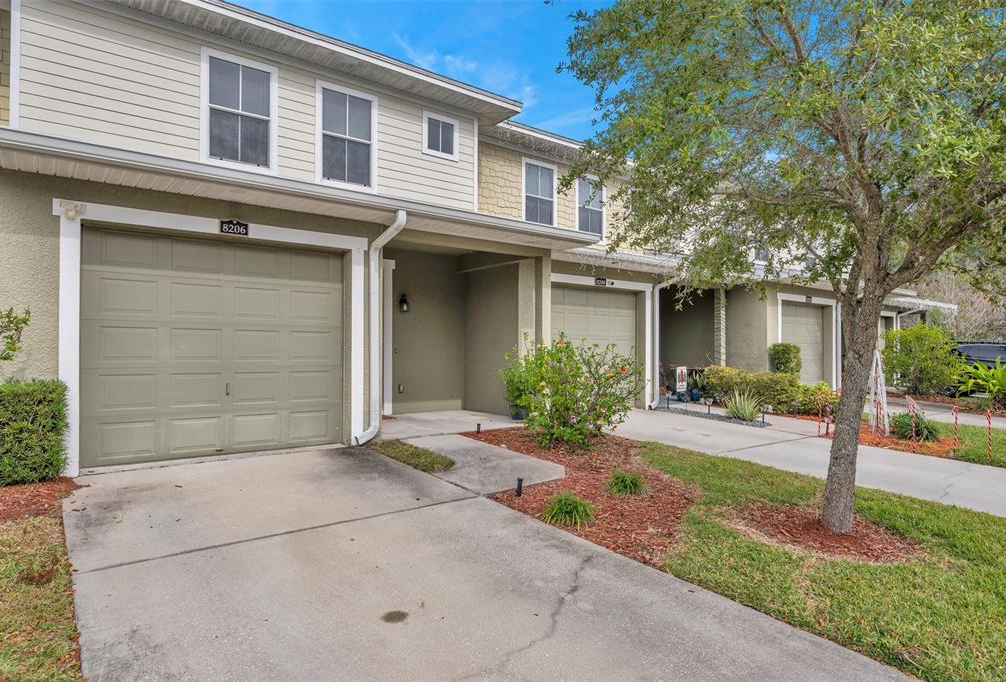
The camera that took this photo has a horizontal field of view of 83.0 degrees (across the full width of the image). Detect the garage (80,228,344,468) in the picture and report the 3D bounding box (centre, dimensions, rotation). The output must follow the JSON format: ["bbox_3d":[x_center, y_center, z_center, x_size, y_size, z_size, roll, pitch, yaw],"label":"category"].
[{"bbox_3d":[-3.052,0.064,6.368,2.710,2.410,0.200,1,-1,-38],"label":"garage"}]

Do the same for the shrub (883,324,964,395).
[{"bbox_3d":[11.540,0.502,15.564,1.800,1.950,1.800,1,-1,-37],"label":"shrub"}]

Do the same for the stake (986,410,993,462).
[{"bbox_3d":[6.330,1.243,7.400,0.100,0.680,0.040,0,-1,41],"label":"stake"}]

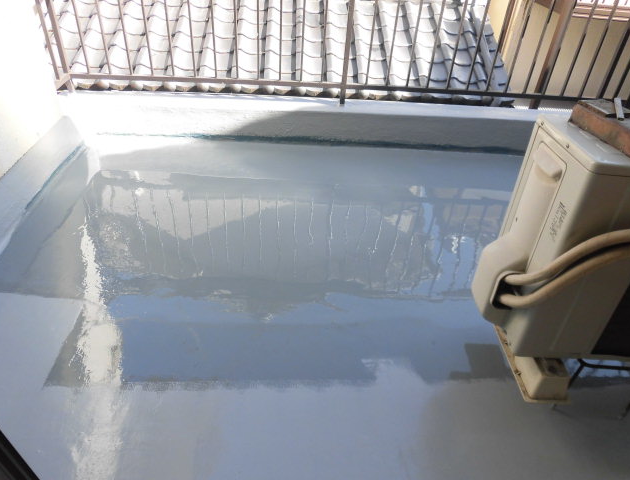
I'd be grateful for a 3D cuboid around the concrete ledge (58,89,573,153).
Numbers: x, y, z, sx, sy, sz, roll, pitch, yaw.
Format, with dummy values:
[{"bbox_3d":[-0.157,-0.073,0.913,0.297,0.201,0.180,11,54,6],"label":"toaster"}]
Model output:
[{"bbox_3d":[0.102,-0.743,2.797,3.190,0.194,0.275,2,33,-1],"label":"concrete ledge"}]

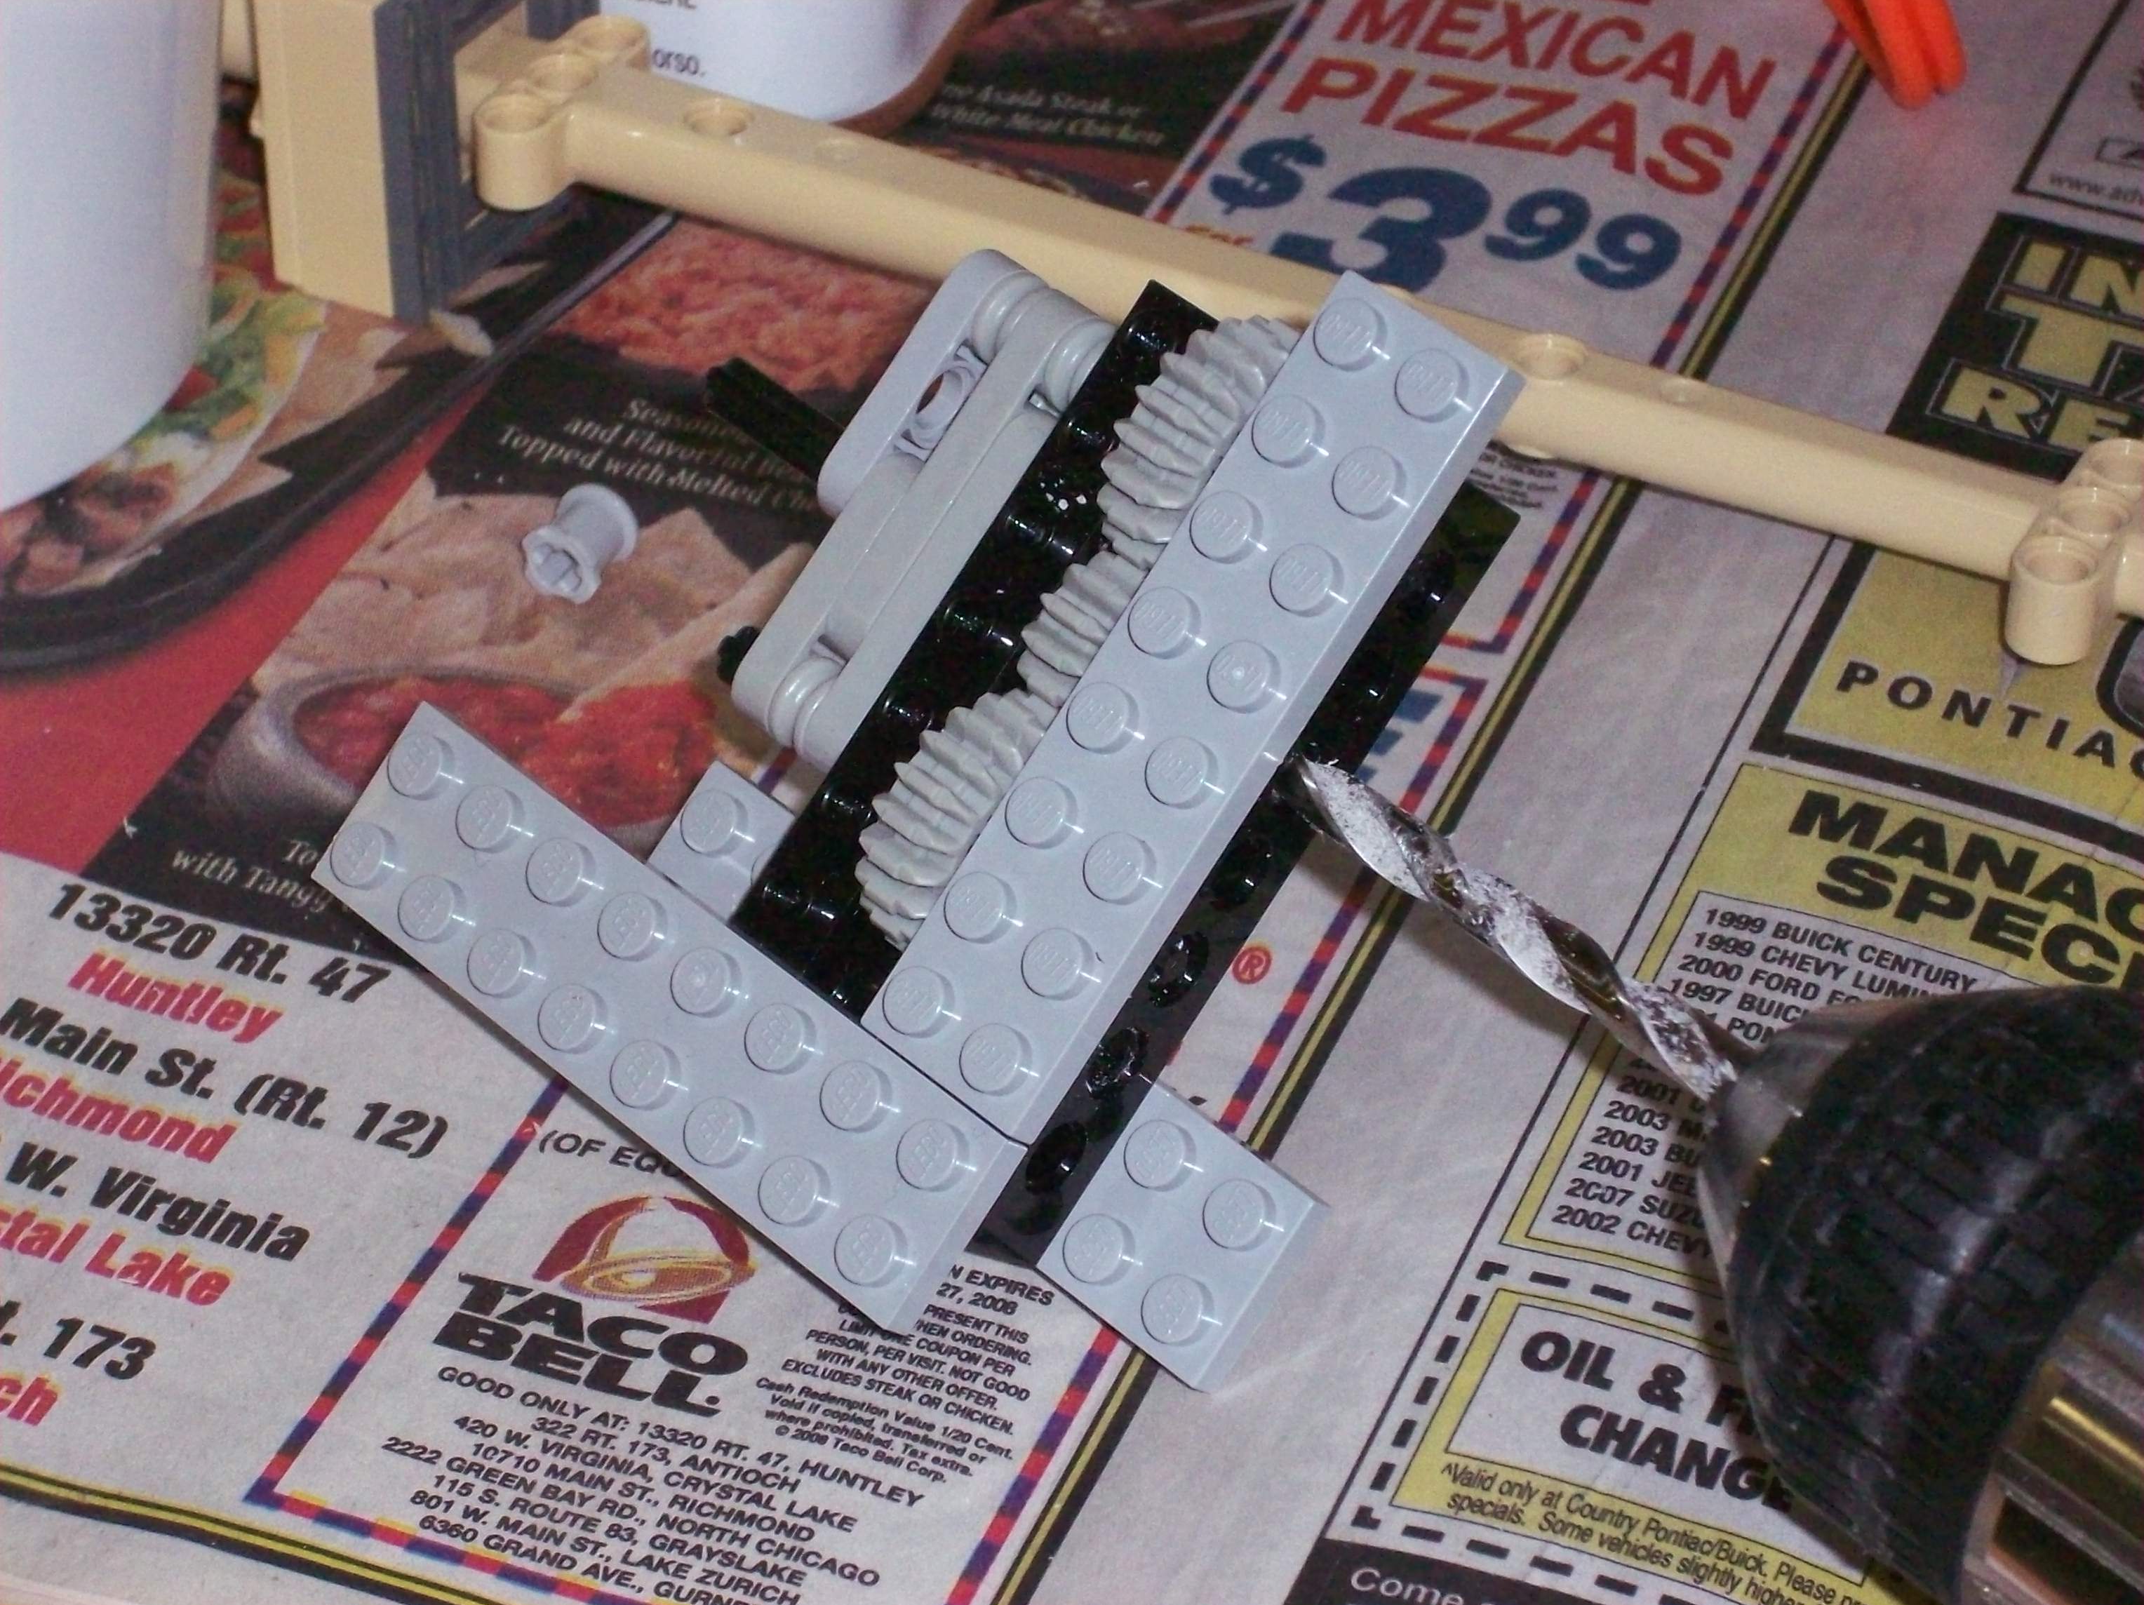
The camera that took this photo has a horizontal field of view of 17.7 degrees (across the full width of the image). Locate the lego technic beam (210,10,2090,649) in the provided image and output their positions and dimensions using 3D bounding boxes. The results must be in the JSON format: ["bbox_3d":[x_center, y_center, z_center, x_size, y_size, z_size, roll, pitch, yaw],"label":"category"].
[{"bbox_3d":[0.020,-0.040,0.581,0.162,0.008,0.024,18,39,22],"label":"lego technic beam"}]

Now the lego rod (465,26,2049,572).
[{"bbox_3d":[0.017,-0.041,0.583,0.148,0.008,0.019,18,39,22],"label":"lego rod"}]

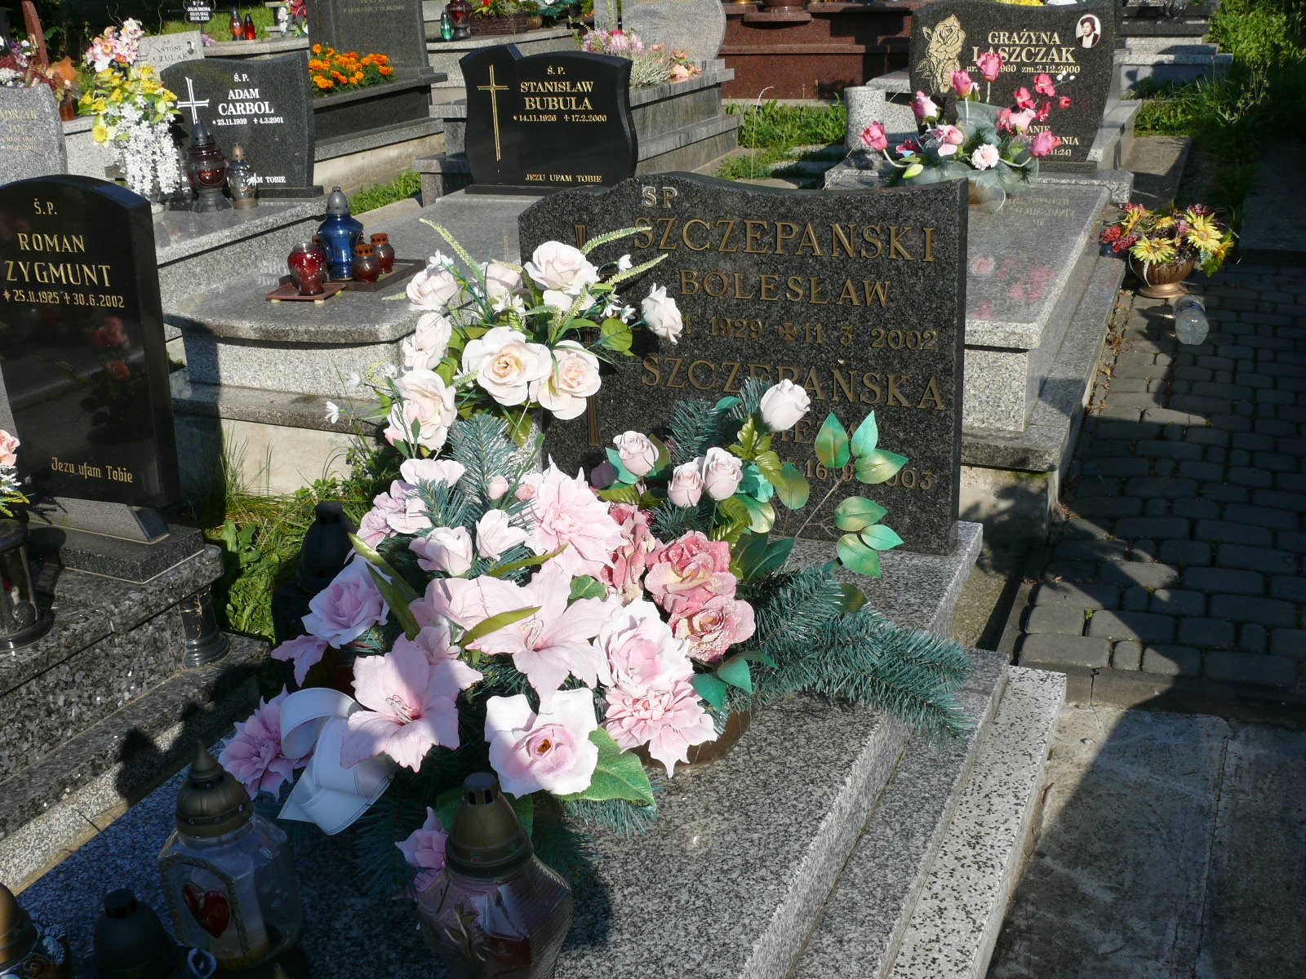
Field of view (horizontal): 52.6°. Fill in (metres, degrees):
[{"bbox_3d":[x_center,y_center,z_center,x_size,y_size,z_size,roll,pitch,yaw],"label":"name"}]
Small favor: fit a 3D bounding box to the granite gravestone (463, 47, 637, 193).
[{"bbox_3d":[-0.373,-1.331,4.780,0.634,0.497,0.080,5,17,20],"label":"granite gravestone"}]

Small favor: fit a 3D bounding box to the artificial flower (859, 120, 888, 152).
[{"bbox_3d":[0.634,-1.017,3.800,0.084,0.086,0.084,5,21,19],"label":"artificial flower"}]

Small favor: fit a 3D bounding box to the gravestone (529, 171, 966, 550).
[{"bbox_3d":[0.157,-0.263,2.640,0.880,0.713,0.068,5,16,21],"label":"gravestone"}]

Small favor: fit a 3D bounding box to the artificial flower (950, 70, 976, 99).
[{"bbox_3d":[0.900,-1.176,3.830,0.072,0.079,0.072,5,21,19],"label":"artificial flower"}]

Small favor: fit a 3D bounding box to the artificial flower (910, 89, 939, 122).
[{"bbox_3d":[0.788,-1.114,3.830,0.081,0.086,0.081,5,21,19],"label":"artificial flower"}]

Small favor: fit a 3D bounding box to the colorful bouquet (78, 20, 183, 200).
[{"bbox_3d":[-1.897,-1.372,4.800,0.360,0.633,0.324,5,21,19],"label":"colorful bouquet"}]

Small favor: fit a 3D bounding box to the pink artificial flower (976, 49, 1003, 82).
[{"bbox_3d":[0.977,-1.229,3.830,0.078,0.090,0.078,5,21,19],"label":"pink artificial flower"}]

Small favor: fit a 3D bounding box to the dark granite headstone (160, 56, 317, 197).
[{"bbox_3d":[-1.591,-1.397,5.100,0.584,0.526,0.080,4,17,18],"label":"dark granite headstone"}]

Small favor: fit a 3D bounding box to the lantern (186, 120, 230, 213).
[{"bbox_3d":[-1.617,-1.174,4.800,0.145,0.330,0.145,5,21,19],"label":"lantern"}]

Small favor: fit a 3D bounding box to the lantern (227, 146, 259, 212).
[{"bbox_3d":[-1.508,-1.147,4.850,0.111,0.242,0.111,5,21,19],"label":"lantern"}]

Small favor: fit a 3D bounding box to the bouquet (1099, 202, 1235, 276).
[{"bbox_3d":[1.594,-0.778,4.100,0.396,0.220,0.337,1,20,9],"label":"bouquet"}]

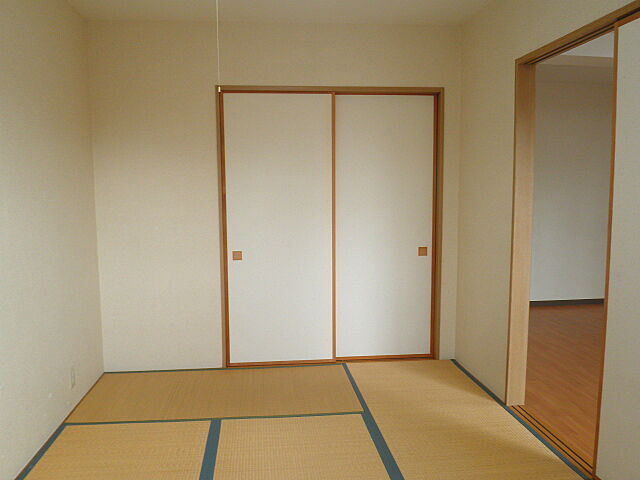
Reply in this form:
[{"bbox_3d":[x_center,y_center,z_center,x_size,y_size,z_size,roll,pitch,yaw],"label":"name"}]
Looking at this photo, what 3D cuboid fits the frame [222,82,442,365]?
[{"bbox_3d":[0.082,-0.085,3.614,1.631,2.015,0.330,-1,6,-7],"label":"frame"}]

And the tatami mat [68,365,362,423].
[{"bbox_3d":[-0.637,0.999,3.137,1.703,0.040,0.805,-1,6,-7],"label":"tatami mat"}]

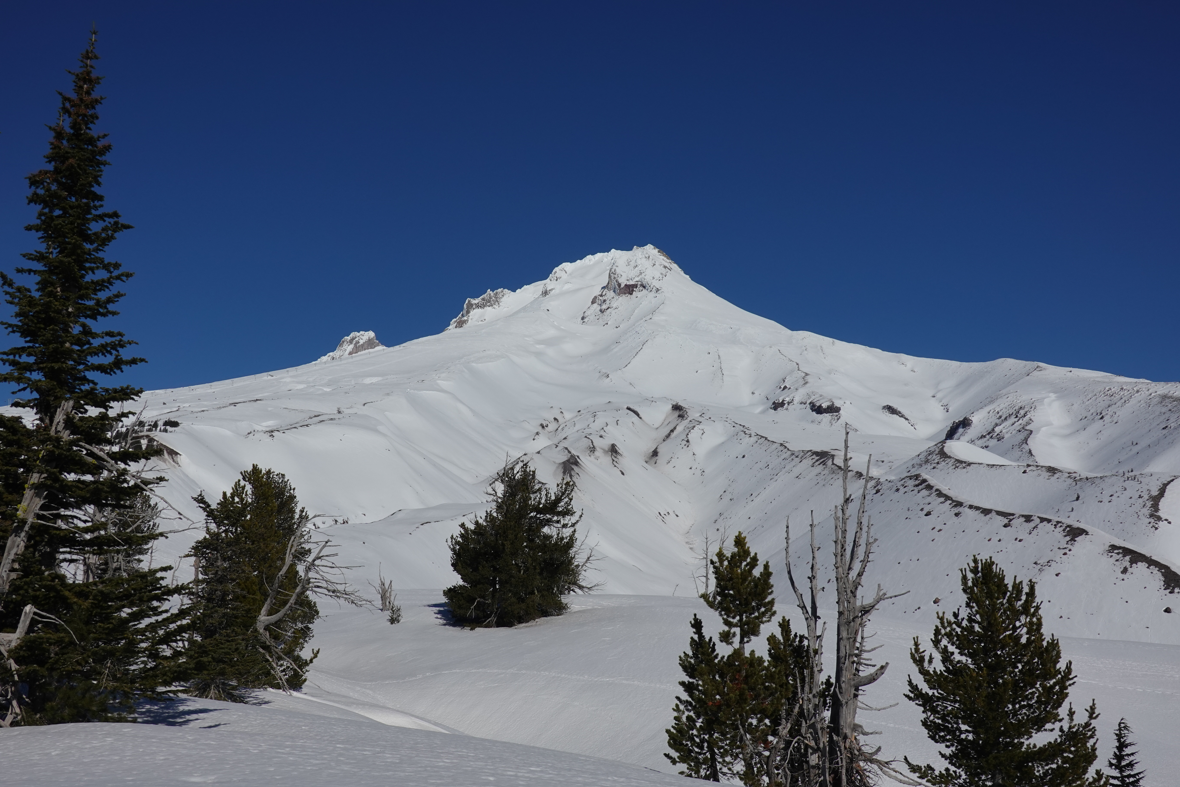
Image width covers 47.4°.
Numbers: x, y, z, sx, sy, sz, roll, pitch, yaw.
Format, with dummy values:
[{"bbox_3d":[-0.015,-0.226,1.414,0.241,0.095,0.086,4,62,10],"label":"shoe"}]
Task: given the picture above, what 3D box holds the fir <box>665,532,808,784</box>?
[{"bbox_3d":[2.050,3.669,18.500,2.000,3.500,1.900,0,-10,0],"label":"fir"}]

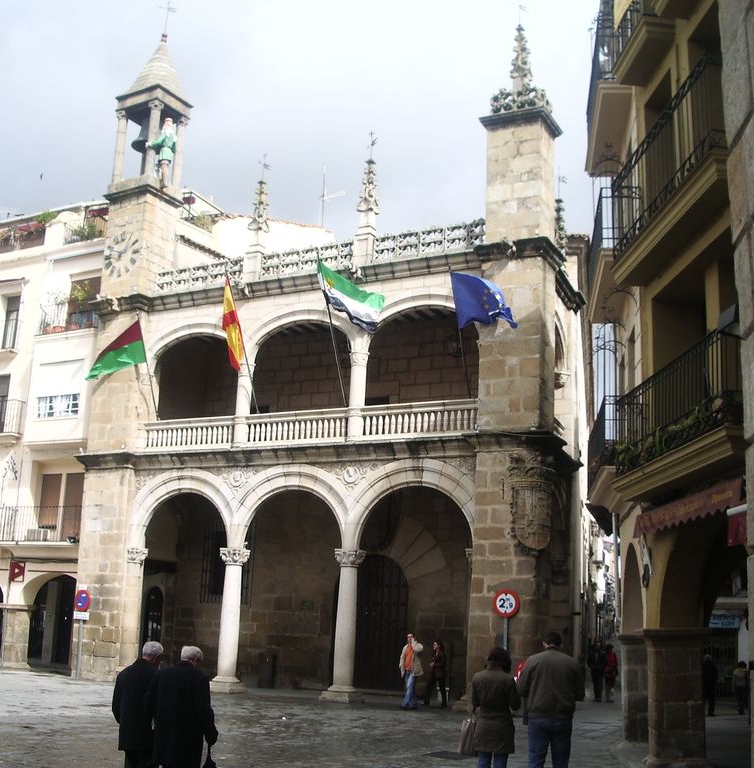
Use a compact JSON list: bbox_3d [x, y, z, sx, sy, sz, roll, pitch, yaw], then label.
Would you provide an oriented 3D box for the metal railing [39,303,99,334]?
[{"bbox_3d":[-10.110,-2.100,34.241,2.550,1.000,0.700,-5,-16,29],"label":"metal railing"}]

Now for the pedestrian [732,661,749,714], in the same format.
[{"bbox_3d":[10.235,8.547,29.146,0.480,1.451,0.340,2,-12,3],"label":"pedestrian"}]

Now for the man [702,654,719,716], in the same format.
[{"bbox_3d":[9.409,8.525,29.295,0.520,1.660,0.380,-2,-15,17],"label":"man"}]

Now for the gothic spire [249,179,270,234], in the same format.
[{"bbox_3d":[-3.588,-5.423,31.646,0.450,1.780,0.450,-5,-16,29],"label":"gothic spire"}]

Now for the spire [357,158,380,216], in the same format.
[{"bbox_3d":[-0.200,-5.494,28.987,0.500,1.700,0.500,-5,-15,29],"label":"spire"}]

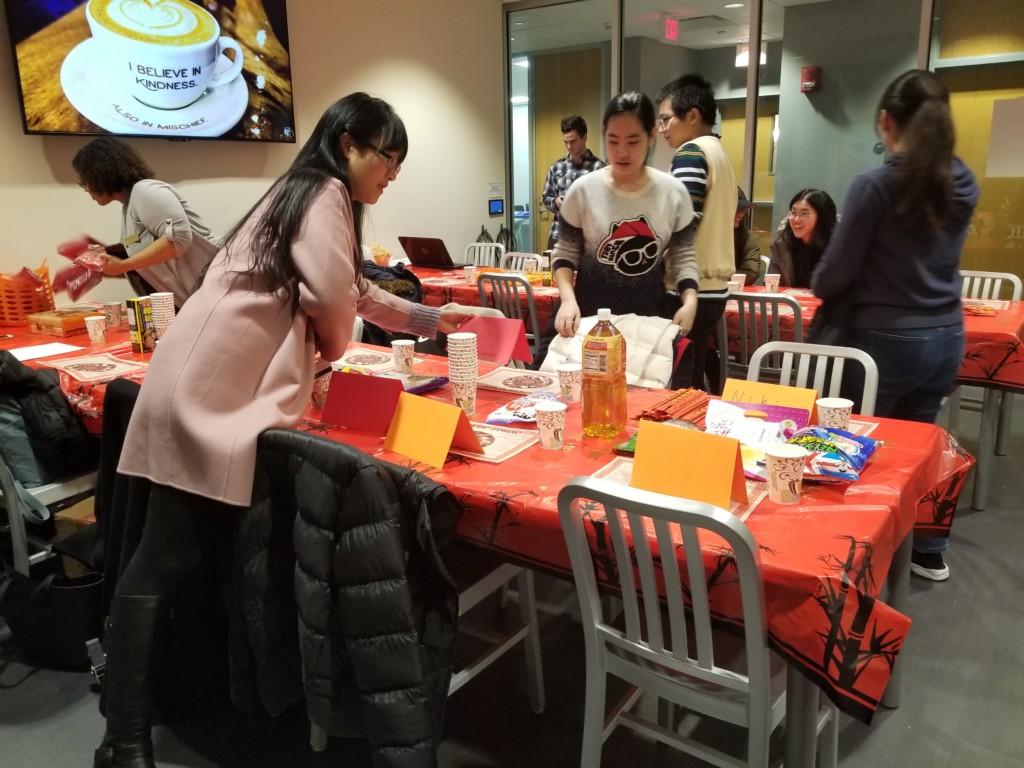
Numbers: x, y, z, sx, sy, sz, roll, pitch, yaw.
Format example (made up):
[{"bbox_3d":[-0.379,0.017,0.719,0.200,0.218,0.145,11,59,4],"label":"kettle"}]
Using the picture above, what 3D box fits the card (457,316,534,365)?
[{"bbox_3d":[-0.051,-0.133,2.248,0.210,0.124,0.128,11,9,38],"label":"card"}]

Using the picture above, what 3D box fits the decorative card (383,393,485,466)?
[{"bbox_3d":[-0.187,0.099,1.794,0.220,0.127,0.128,12,20,43],"label":"decorative card"}]

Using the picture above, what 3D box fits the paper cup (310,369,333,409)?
[{"bbox_3d":[-0.553,0.015,2.209,0.079,0.101,0.079,-1,14,0],"label":"paper cup"}]

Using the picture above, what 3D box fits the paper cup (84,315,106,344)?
[{"bbox_3d":[-1.682,-0.217,3.118,0.080,0.096,0.080,-1,14,0],"label":"paper cup"}]

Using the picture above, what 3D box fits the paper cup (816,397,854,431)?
[{"bbox_3d":[0.742,0.093,1.777,0.079,0.101,0.079,-1,14,0],"label":"paper cup"}]

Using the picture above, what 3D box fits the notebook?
[{"bbox_3d":[-0.590,-1.018,5.973,0.380,0.235,0.385,7,16,29],"label":"notebook"}]

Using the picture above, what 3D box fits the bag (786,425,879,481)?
[{"bbox_3d":[0.689,0.144,1.667,0.180,0.058,0.205,5,16,24],"label":"bag"}]

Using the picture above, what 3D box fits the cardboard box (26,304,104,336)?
[{"bbox_3d":[-2.053,-0.280,3.556,0.268,0.079,0.200,7,17,30],"label":"cardboard box"}]

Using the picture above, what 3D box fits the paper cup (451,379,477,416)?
[{"bbox_3d":[-0.131,0.033,2.099,0.079,0.101,0.079,-1,14,0],"label":"paper cup"}]

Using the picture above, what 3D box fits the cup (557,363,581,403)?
[{"bbox_3d":[0.173,0.001,2.238,0.080,0.096,0.080,-1,14,0],"label":"cup"}]

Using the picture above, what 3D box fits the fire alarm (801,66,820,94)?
[{"bbox_3d":[2.488,-2.526,6.400,0.135,0.205,0.065,9,18,36],"label":"fire alarm"}]

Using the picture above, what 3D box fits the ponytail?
[{"bbox_3d":[1.244,-0.713,2.360,0.200,0.465,0.220,-4,15,-8],"label":"ponytail"}]

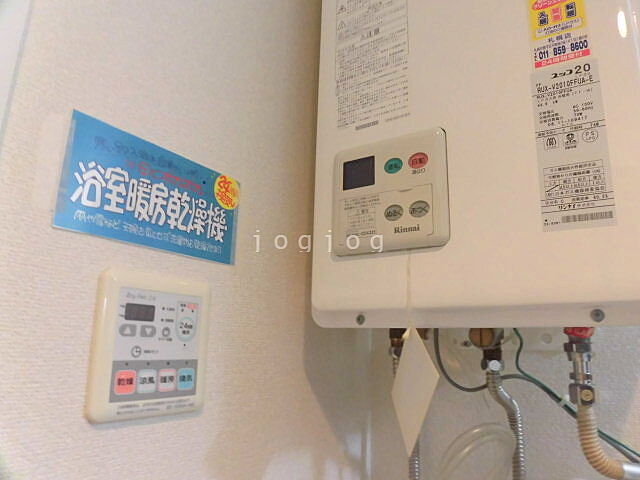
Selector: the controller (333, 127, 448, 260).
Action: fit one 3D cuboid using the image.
[{"bbox_3d":[0.068,-0.049,0.469,0.133,0.123,0.015,-7,-16,33],"label":"controller"}]

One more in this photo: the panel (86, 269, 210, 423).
[{"bbox_3d":[-0.143,0.092,0.390,0.013,0.121,0.111,-6,-15,33],"label":"panel"}]

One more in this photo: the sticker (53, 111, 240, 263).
[{"bbox_3d":[-0.144,-0.038,0.419,0.003,0.097,0.191,-6,-15,33],"label":"sticker"}]

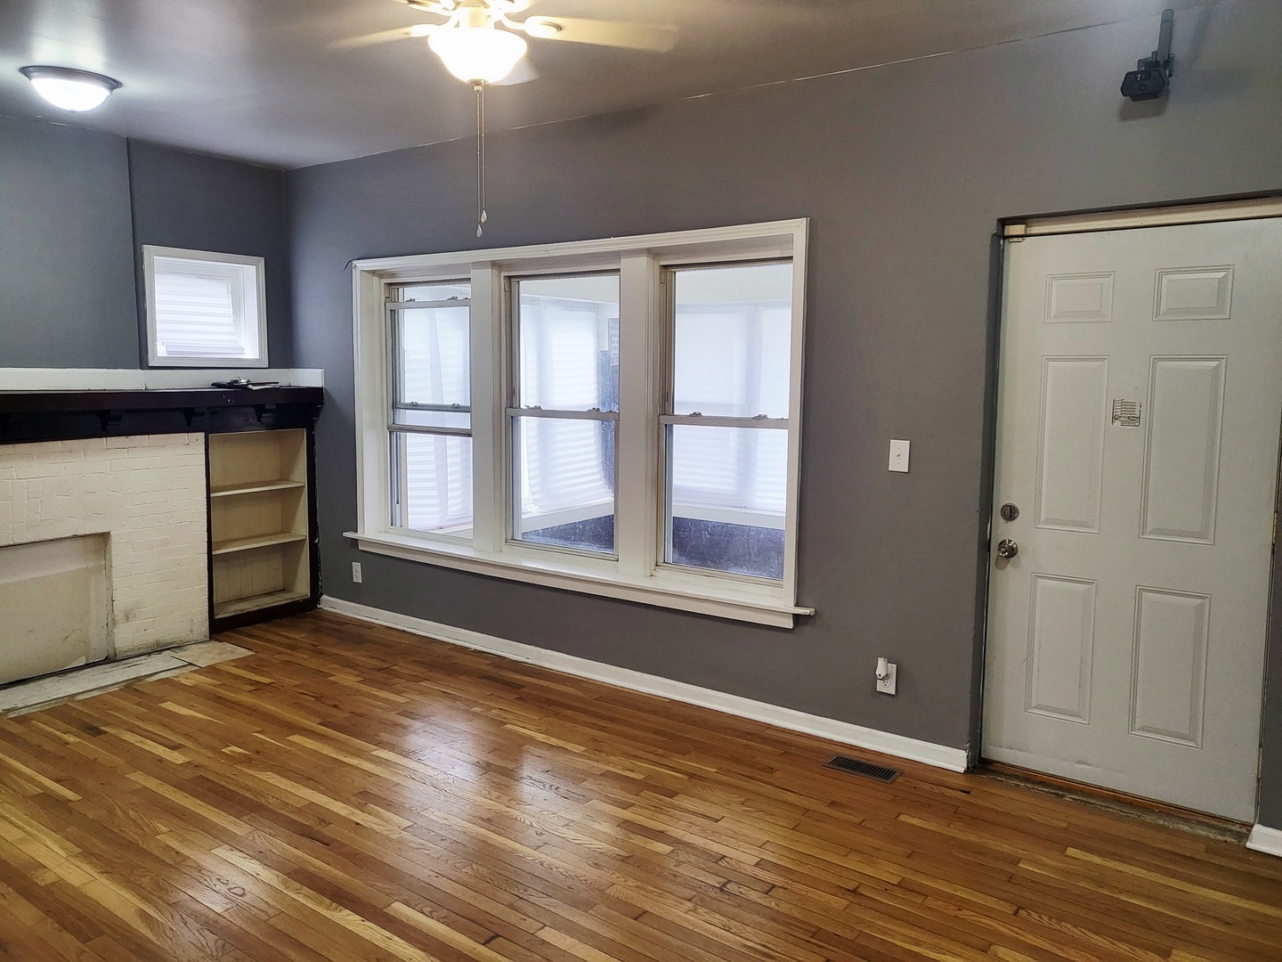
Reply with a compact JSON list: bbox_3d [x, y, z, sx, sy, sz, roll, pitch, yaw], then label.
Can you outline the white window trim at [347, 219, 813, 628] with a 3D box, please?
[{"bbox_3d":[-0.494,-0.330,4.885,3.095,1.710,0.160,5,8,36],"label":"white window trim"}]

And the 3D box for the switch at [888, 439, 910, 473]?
[{"bbox_3d":[1.013,-0.096,3.774,0.078,0.123,0.016,5,8,36],"label":"switch"}]

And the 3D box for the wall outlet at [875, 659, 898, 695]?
[{"bbox_3d":[0.994,0.796,3.891,0.078,0.124,0.016,5,8,36],"label":"wall outlet"}]

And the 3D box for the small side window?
[{"bbox_3d":[-2.535,-0.993,5.606,0.130,0.657,0.735,5,8,36],"label":"small side window"}]

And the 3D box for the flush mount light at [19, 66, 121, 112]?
[{"bbox_3d":[-2.325,-1.578,3.938,0.370,0.138,0.370,5,8,36],"label":"flush mount light"}]

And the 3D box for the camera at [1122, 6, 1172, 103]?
[{"bbox_3d":[1.623,-1.370,3.091,0.130,0.290,0.130,4,8,28],"label":"camera"}]

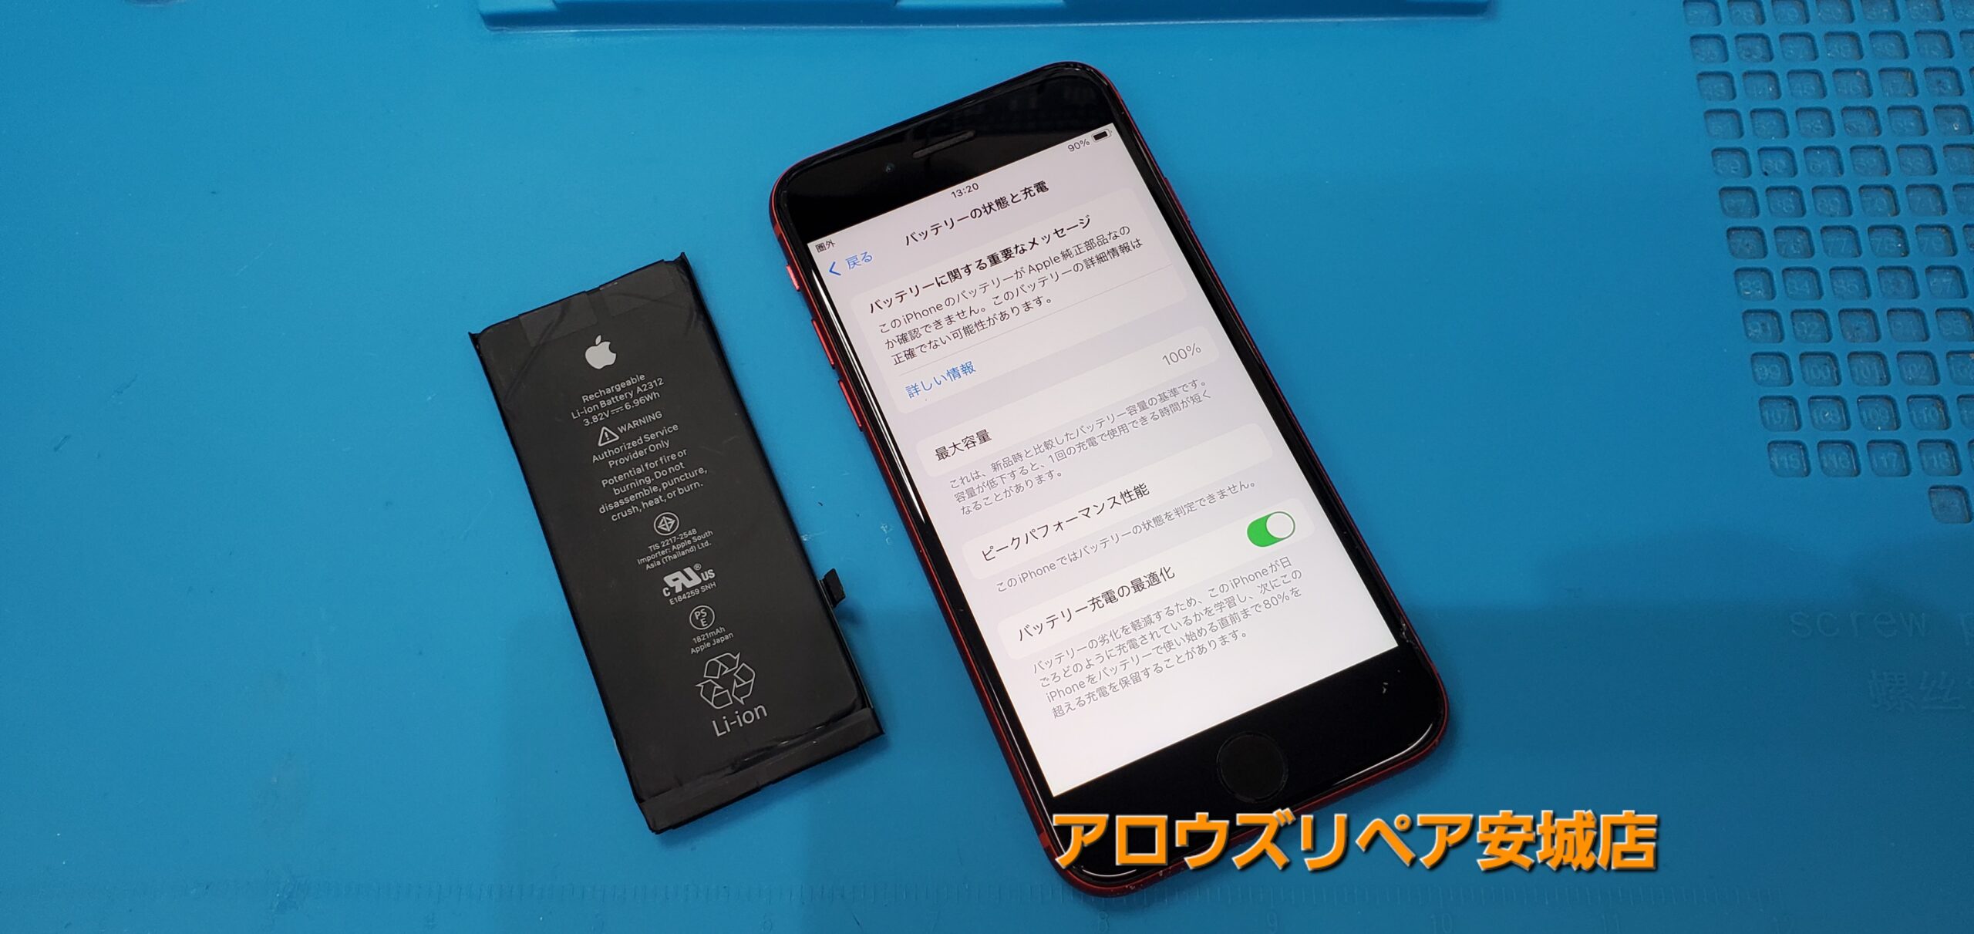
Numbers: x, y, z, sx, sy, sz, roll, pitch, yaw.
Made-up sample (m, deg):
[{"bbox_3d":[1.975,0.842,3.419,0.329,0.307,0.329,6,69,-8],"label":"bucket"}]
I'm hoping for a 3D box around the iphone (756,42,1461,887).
[{"bbox_3d":[0.016,-0.005,0.219,0.067,0.007,0.138,-23,70,-6],"label":"iphone"}]

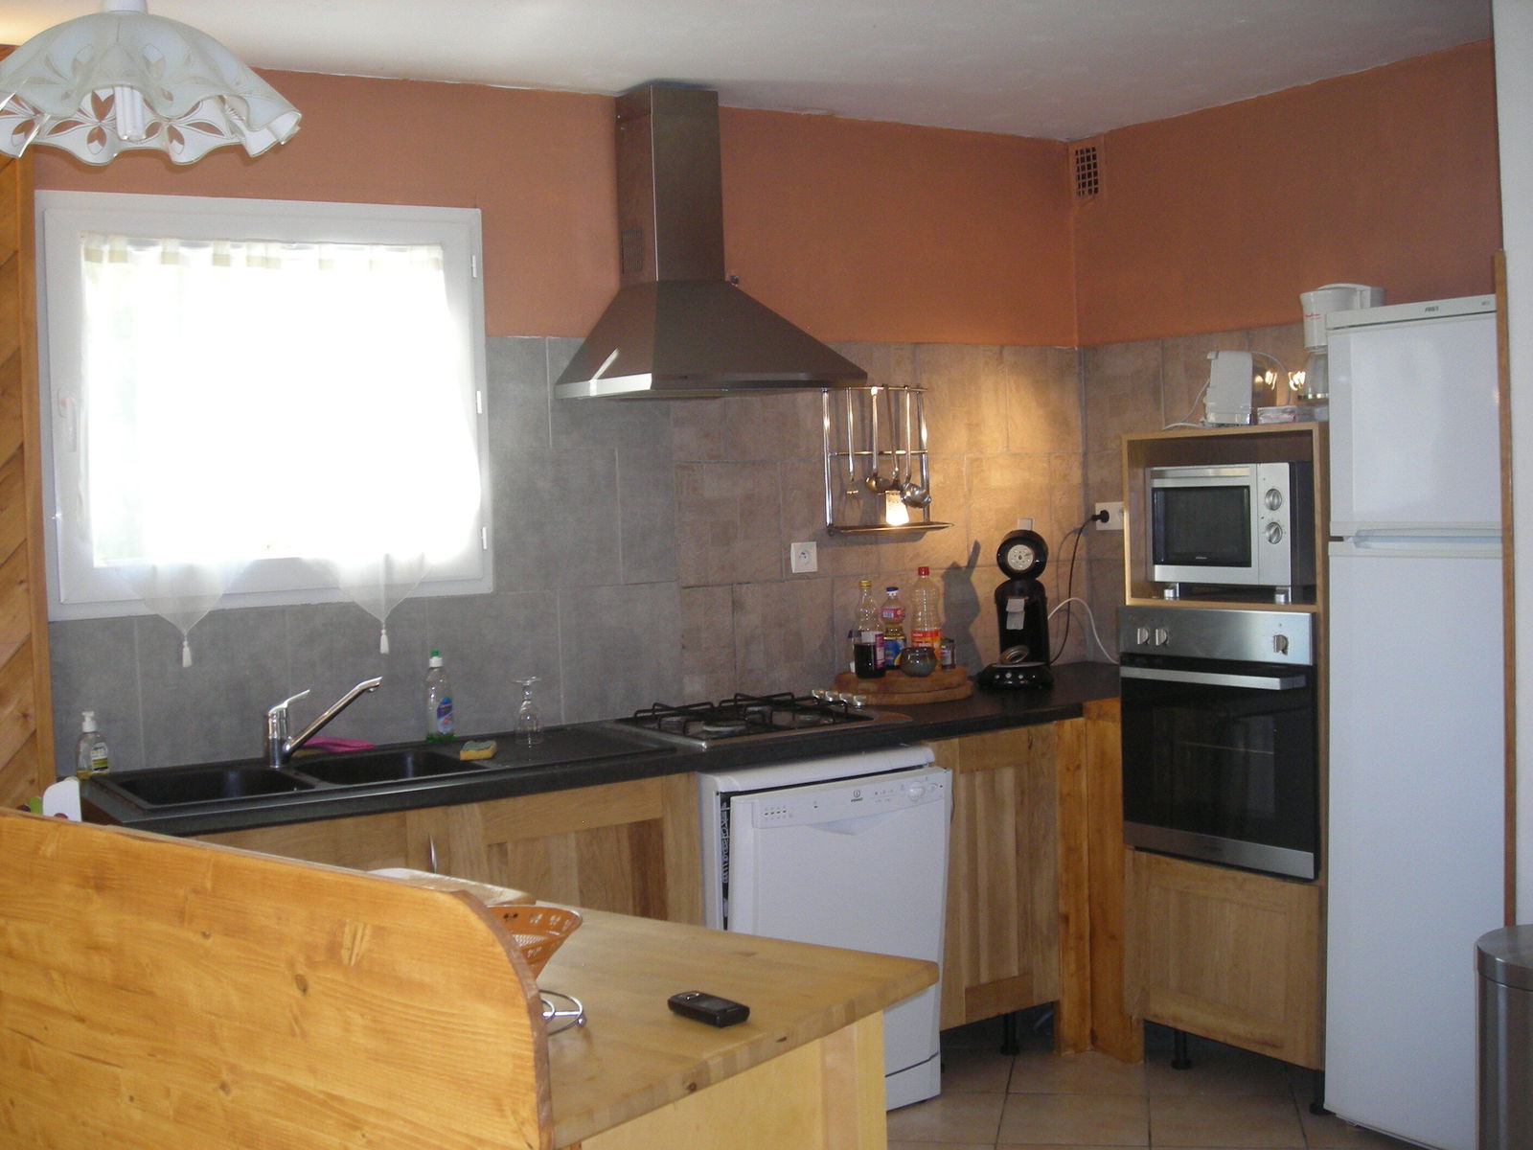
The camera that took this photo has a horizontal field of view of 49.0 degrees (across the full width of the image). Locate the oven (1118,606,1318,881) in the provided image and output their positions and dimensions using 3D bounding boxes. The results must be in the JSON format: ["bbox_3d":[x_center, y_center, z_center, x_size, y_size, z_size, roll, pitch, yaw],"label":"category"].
[{"bbox_3d":[1.236,0.359,4.031,0.550,0.600,0.595,-4,4,-35],"label":"oven"}]

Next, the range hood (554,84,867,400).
[{"bbox_3d":[-0.147,-0.812,4.020,0.590,0.780,0.510,-4,4,-31],"label":"range hood"}]

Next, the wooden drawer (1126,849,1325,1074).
[{"bbox_3d":[1.278,0.870,4.069,0.520,0.425,0.600,-4,4,-33],"label":"wooden drawer"}]

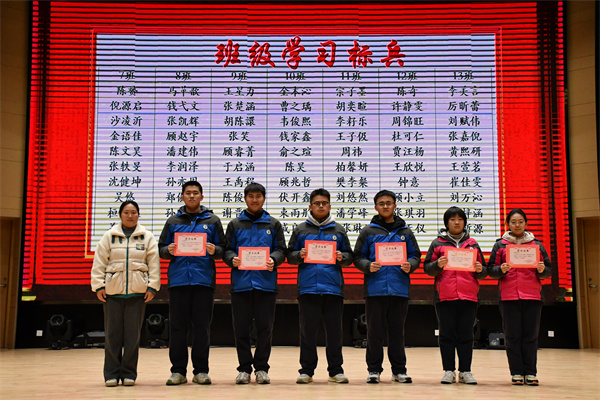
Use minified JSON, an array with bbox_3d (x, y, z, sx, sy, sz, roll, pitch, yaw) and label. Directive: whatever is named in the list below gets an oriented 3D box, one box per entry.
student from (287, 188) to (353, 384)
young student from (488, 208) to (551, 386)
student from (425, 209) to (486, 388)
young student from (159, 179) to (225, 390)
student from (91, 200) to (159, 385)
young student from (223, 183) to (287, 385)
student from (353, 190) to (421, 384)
[{"bbox_3d":[0.186,0.767,7.279,0.589,1.752,0.450,0,-6,0],"label":"student"},{"bbox_3d":[1.975,0.852,7.174,0.567,1.561,0.430,0,-6,4],"label":"young student"},{"bbox_3d":[1.411,0.846,7.235,0.567,1.585,0.430,0,-6,3],"label":"student"},{"bbox_3d":[-0.968,0.728,7.202,0.601,1.814,0.450,0,-6,-2],"label":"young student"},{"bbox_3d":[-1.546,0.811,7.115,0.614,1.630,0.360,0,-6,-3],"label":"student"},{"bbox_3d":[-0.405,0.737,7.247,0.582,1.806,0.450,0,-6,-1],"label":"young student"},{"bbox_3d":[0.796,0.773,7.278,0.616,1.740,0.450,0,-6,2],"label":"student"}]

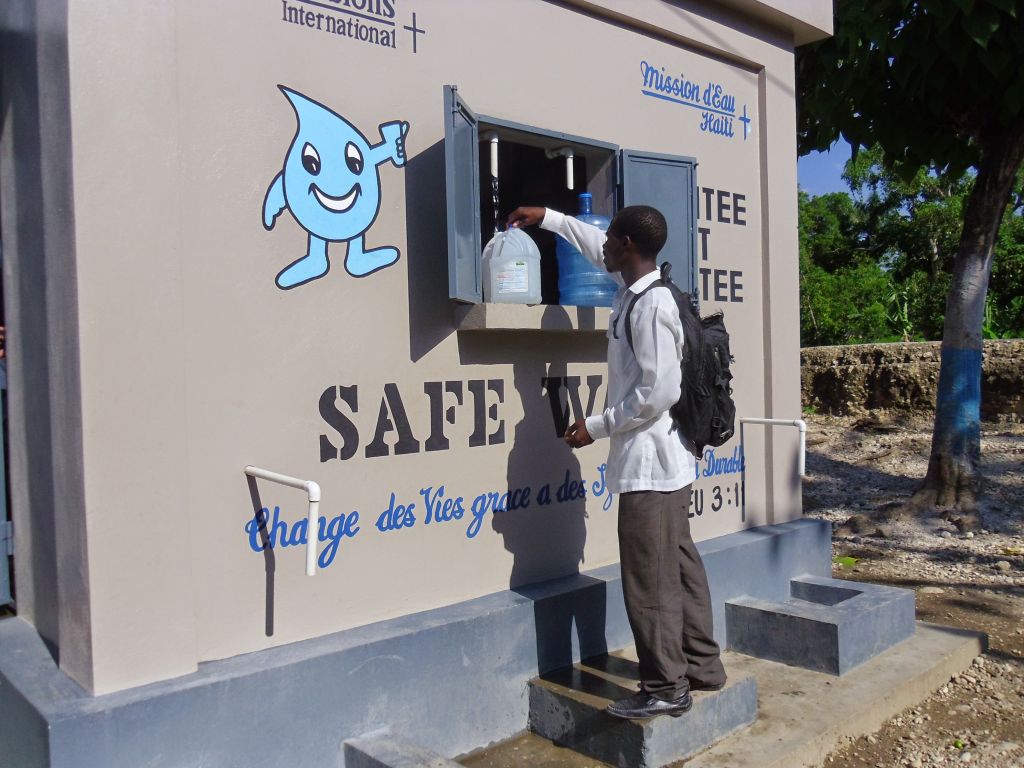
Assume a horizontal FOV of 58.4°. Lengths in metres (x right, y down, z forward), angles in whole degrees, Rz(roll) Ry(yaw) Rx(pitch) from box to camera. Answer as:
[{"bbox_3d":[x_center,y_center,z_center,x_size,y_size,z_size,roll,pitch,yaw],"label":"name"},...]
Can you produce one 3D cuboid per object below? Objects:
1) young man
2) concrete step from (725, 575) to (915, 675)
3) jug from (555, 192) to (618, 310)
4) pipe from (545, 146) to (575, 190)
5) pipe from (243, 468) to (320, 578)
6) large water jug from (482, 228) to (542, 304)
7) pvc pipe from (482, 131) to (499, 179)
[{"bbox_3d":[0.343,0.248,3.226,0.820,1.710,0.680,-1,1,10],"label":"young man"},{"bbox_3d":[1.461,1.109,4.301,0.772,0.220,0.536,-2,1,-42],"label":"concrete step"},{"bbox_3d":[0.322,-0.557,3.878,0.272,0.495,0.272,-2,1,0],"label":"jug"},{"bbox_3d":[0.204,-0.918,3.951,0.036,0.185,0.165,-2,1,-42],"label":"pipe"},{"bbox_3d":[-0.689,0.407,2.752,0.343,0.302,0.036,-1,1,41],"label":"pipe"},{"bbox_3d":[0.002,-0.454,3.597,0.205,0.320,0.200,-2,1,-12],"label":"large water jug"},{"bbox_3d":[-0.092,-0.904,3.648,0.036,0.187,0.115,-2,1,-42],"label":"pvc pipe"}]

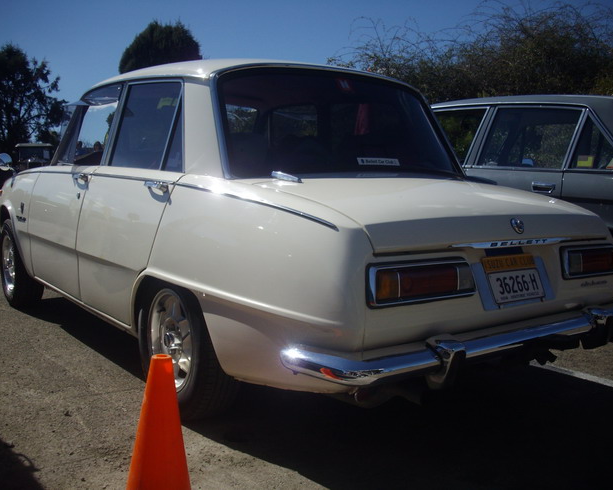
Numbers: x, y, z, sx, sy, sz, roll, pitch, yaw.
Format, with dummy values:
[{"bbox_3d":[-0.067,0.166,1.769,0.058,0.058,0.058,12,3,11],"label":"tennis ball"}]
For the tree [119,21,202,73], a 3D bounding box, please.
[{"bbox_3d":[-7.320,-7.094,35.000,4.500,8.000,4.500,-1,6,-12],"label":"tree"}]

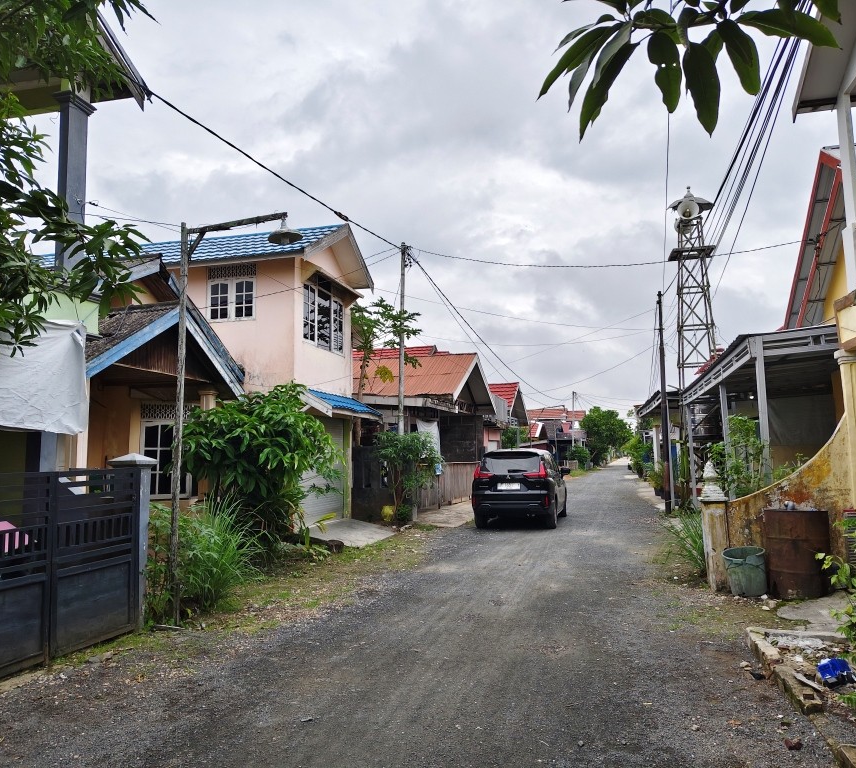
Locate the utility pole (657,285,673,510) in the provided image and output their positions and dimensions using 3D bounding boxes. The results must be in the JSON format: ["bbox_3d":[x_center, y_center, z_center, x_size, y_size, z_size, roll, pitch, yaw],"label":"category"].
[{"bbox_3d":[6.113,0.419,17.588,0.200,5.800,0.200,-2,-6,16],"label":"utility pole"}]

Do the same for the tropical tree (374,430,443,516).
[{"bbox_3d":[-0.507,2.251,17.118,1.600,2.250,1.700,-1,-6,0],"label":"tropical tree"}]

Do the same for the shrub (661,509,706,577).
[{"bbox_3d":[3.313,1.975,8.751,0.720,0.820,0.720,-3,-6,16],"label":"shrub"}]

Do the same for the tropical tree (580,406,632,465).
[{"bbox_3d":[16.147,4.707,62.028,4.900,5.500,4.900,-3,-6,16],"label":"tropical tree"}]

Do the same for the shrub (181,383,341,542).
[{"bbox_3d":[-2.692,1.348,11.049,2.400,2.850,2.600,-3,-6,16],"label":"shrub"}]

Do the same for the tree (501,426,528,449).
[{"bbox_3d":[4.866,3.989,38.668,2.000,3.200,2.100,-3,-6,16],"label":"tree"}]

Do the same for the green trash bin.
[{"bbox_3d":[3.396,2.033,7.306,0.410,0.430,0.410,-6,-4,16],"label":"green trash bin"}]

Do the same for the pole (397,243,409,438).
[{"bbox_3d":[-0.670,-0.175,16.920,0.160,6.870,0.160,-1,-6,16],"label":"pole"}]

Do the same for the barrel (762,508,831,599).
[{"bbox_3d":[3.823,1.732,7.127,0.590,0.890,0.590,-3,-6,16],"label":"barrel"}]

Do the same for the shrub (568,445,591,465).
[{"bbox_3d":[13.087,6.231,58.566,1.900,1.900,1.800,-3,-6,16],"label":"shrub"}]

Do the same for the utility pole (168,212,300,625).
[{"bbox_3d":[-1.878,0.267,6.610,1.460,4.080,0.340,-3,-6,20],"label":"utility pole"}]

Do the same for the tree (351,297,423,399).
[{"bbox_3d":[-1.386,0.546,19.017,2.200,6.050,2.300,-3,-6,16],"label":"tree"}]

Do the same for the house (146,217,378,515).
[{"bbox_3d":[-5.335,-0.119,15.080,8.050,6.450,3.850,-3,-6,14],"label":"house"}]

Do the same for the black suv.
[{"bbox_3d":[2.291,2.400,16.236,1.780,1.750,4.550,-3,-6,16],"label":"black suv"}]

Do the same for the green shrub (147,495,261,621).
[{"bbox_3d":[-2.327,1.719,7.173,1.150,1.200,1.100,-3,-6,16],"label":"green shrub"}]

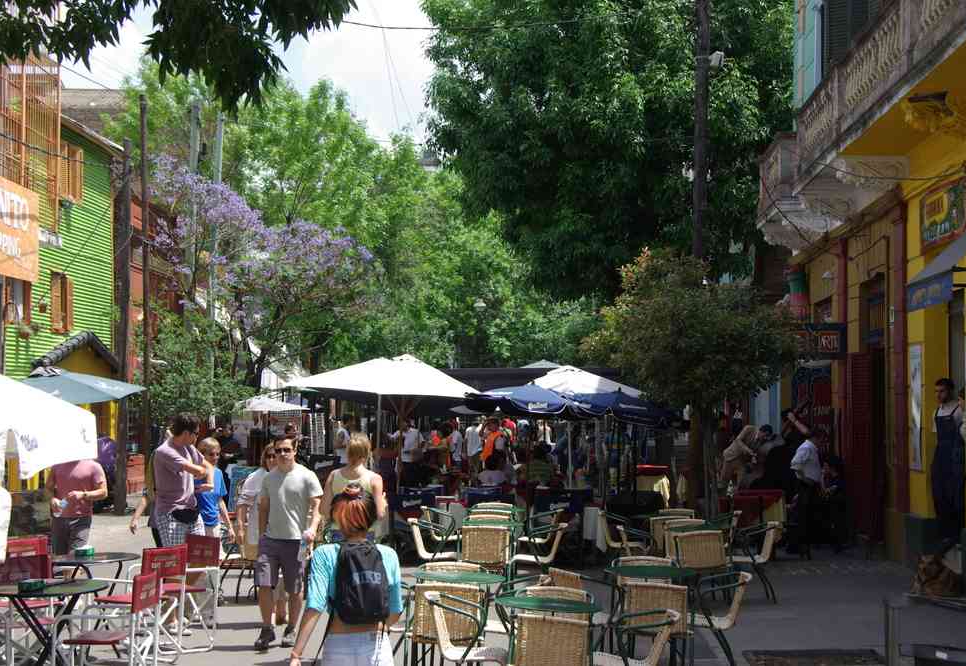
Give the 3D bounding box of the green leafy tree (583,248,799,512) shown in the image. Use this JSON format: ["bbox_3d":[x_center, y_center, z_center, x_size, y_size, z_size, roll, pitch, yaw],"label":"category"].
[{"bbox_3d":[2.495,0.921,21.477,2.600,3.880,2.500,0,-2,2],"label":"green leafy tree"}]

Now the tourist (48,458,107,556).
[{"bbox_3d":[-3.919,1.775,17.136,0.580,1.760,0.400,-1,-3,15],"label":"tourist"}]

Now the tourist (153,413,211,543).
[{"bbox_3d":[-2.592,1.690,15.259,0.420,1.870,0.540,-1,-2,41],"label":"tourist"}]

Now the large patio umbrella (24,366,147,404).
[{"bbox_3d":[-5.954,1.650,24.500,2.400,2.350,2.400,0,-2,9],"label":"large patio umbrella"}]

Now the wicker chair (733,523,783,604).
[{"bbox_3d":[2.690,2.280,17.700,0.580,0.800,0.560,0,-2,2],"label":"wicker chair"}]

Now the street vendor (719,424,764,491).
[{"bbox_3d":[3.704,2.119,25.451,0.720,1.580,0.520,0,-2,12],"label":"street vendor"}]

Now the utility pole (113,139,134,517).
[{"bbox_3d":[-6.610,-0.109,32.884,0.240,7.000,0.240,0,-3,0],"label":"utility pole"}]

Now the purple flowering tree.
[{"bbox_3d":[-4.911,-0.201,40.150,5.100,7.600,4.800,0,-2,2],"label":"purple flowering tree"}]

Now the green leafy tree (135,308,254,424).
[{"bbox_3d":[-5.674,1.373,34.975,2.400,3.600,2.400,0,-2,0],"label":"green leafy tree"}]

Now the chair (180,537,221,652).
[{"bbox_3d":[-2.395,2.036,14.000,0.540,0.870,0.520,-2,-2,42],"label":"chair"}]

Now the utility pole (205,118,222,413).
[{"bbox_3d":[-6.789,-0.838,45.089,0.220,9.600,0.220,1,-3,0],"label":"utility pole"}]

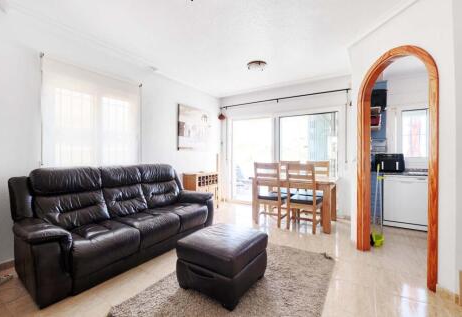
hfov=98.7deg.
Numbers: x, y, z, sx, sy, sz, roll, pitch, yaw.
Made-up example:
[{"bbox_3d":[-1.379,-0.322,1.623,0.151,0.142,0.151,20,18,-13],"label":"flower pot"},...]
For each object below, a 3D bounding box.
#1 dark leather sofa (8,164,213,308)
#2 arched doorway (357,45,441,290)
[{"bbox_3d":[-1.247,0.592,2.539,0.999,1.009,1.978,0,0,34],"label":"dark leather sofa"},{"bbox_3d":[1.719,0.003,2.071,0.140,2.240,0.810,0,0,-13],"label":"arched doorway"}]

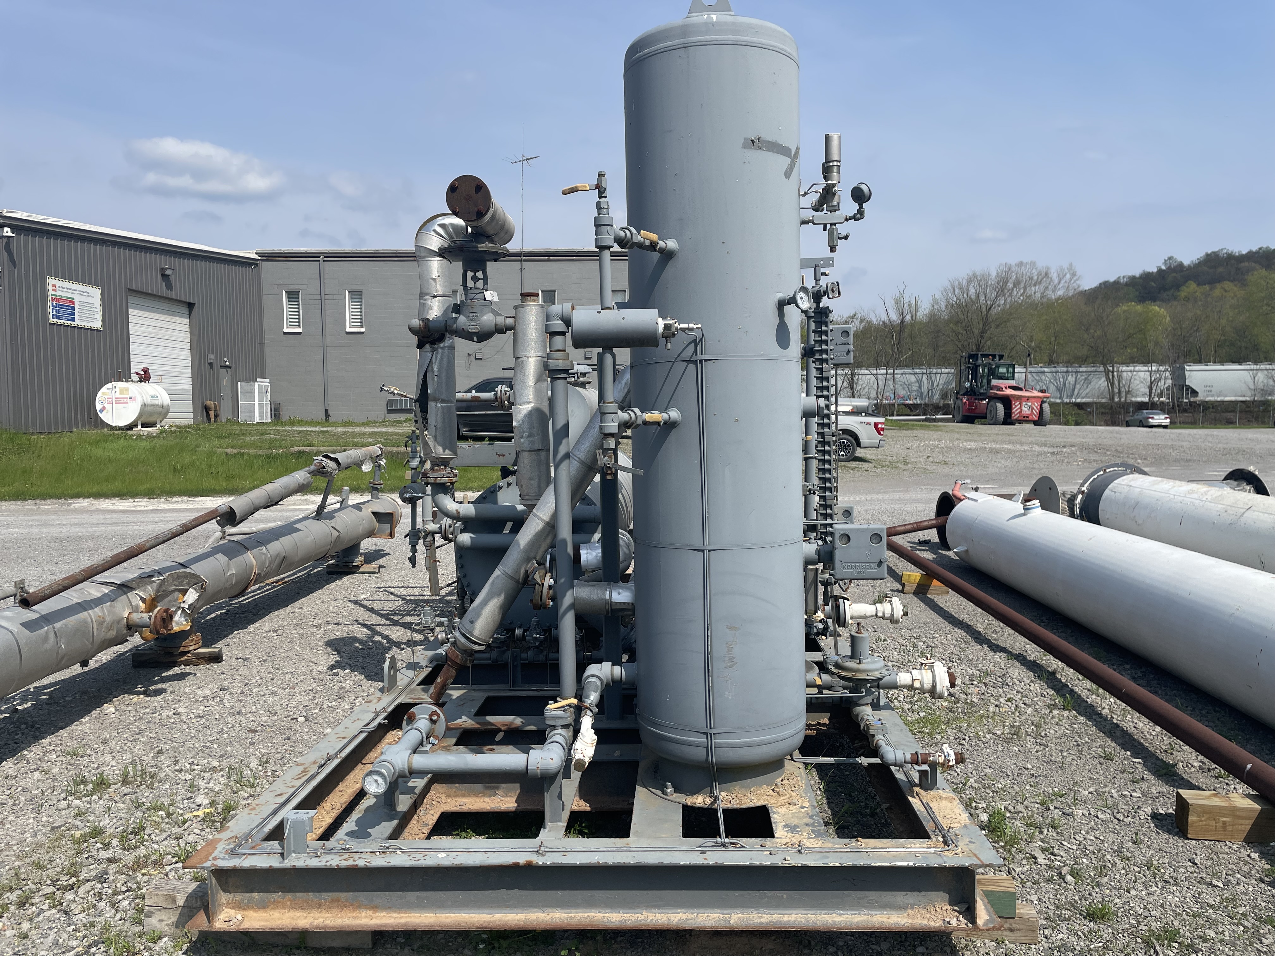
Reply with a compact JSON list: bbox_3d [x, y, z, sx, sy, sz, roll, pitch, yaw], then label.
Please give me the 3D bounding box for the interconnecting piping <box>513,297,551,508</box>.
[{"bbox_3d":[-0.528,-0.377,4.770,0.178,1.070,0.178,-1,3,3],"label":"interconnecting piping"}]

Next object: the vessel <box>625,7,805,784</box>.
[{"bbox_3d":[0.282,-0.257,3.435,0.615,2.670,0.615,-1,3,3],"label":"vessel"}]

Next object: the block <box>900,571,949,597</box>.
[{"bbox_3d":[2.499,0.917,8.300,0.400,0.185,0.090,0,4,12],"label":"block"}]

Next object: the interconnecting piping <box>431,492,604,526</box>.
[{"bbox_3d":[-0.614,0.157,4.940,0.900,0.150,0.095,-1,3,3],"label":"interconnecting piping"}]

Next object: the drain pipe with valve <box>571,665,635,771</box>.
[{"bbox_3d":[-0.115,0.753,3.152,0.197,0.121,0.837,-1,3,3],"label":"drain pipe with valve"}]

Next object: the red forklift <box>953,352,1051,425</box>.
[{"bbox_3d":[19.094,-4.649,50.500,2.950,3.750,5.900,-1,4,-4],"label":"red forklift"}]

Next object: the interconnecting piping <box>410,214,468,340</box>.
[{"bbox_3d":[-1.012,-1.025,4.890,0.290,0.650,0.190,-1,3,3],"label":"interconnecting piping"}]

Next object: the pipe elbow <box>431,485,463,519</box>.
[{"bbox_3d":[-0.985,0.129,4.960,0.168,0.178,0.092,-1,3,3],"label":"pipe elbow"}]

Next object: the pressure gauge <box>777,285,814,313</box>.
[{"bbox_3d":[0.514,-0.590,3.146,0.085,0.085,0.115,-4,5,-42],"label":"pressure gauge"}]

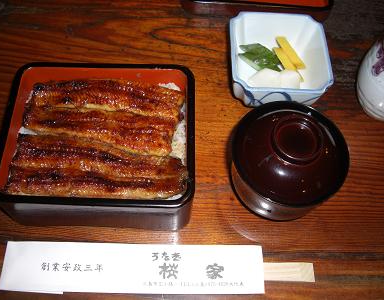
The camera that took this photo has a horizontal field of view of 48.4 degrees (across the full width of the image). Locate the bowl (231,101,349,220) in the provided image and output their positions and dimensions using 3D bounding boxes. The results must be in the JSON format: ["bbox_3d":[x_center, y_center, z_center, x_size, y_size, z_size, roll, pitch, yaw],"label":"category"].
[{"bbox_3d":[0.079,0.009,0.358,0.097,0.080,0.097,1,63,-1],"label":"bowl"}]

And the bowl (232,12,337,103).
[{"bbox_3d":[0.084,-0.085,0.427,0.094,0.044,0.094,1,63,-1],"label":"bowl"}]

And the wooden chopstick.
[{"bbox_3d":[-0.006,0.099,0.350,0.215,0.006,0.015,1,63,-1],"label":"wooden chopstick"}]

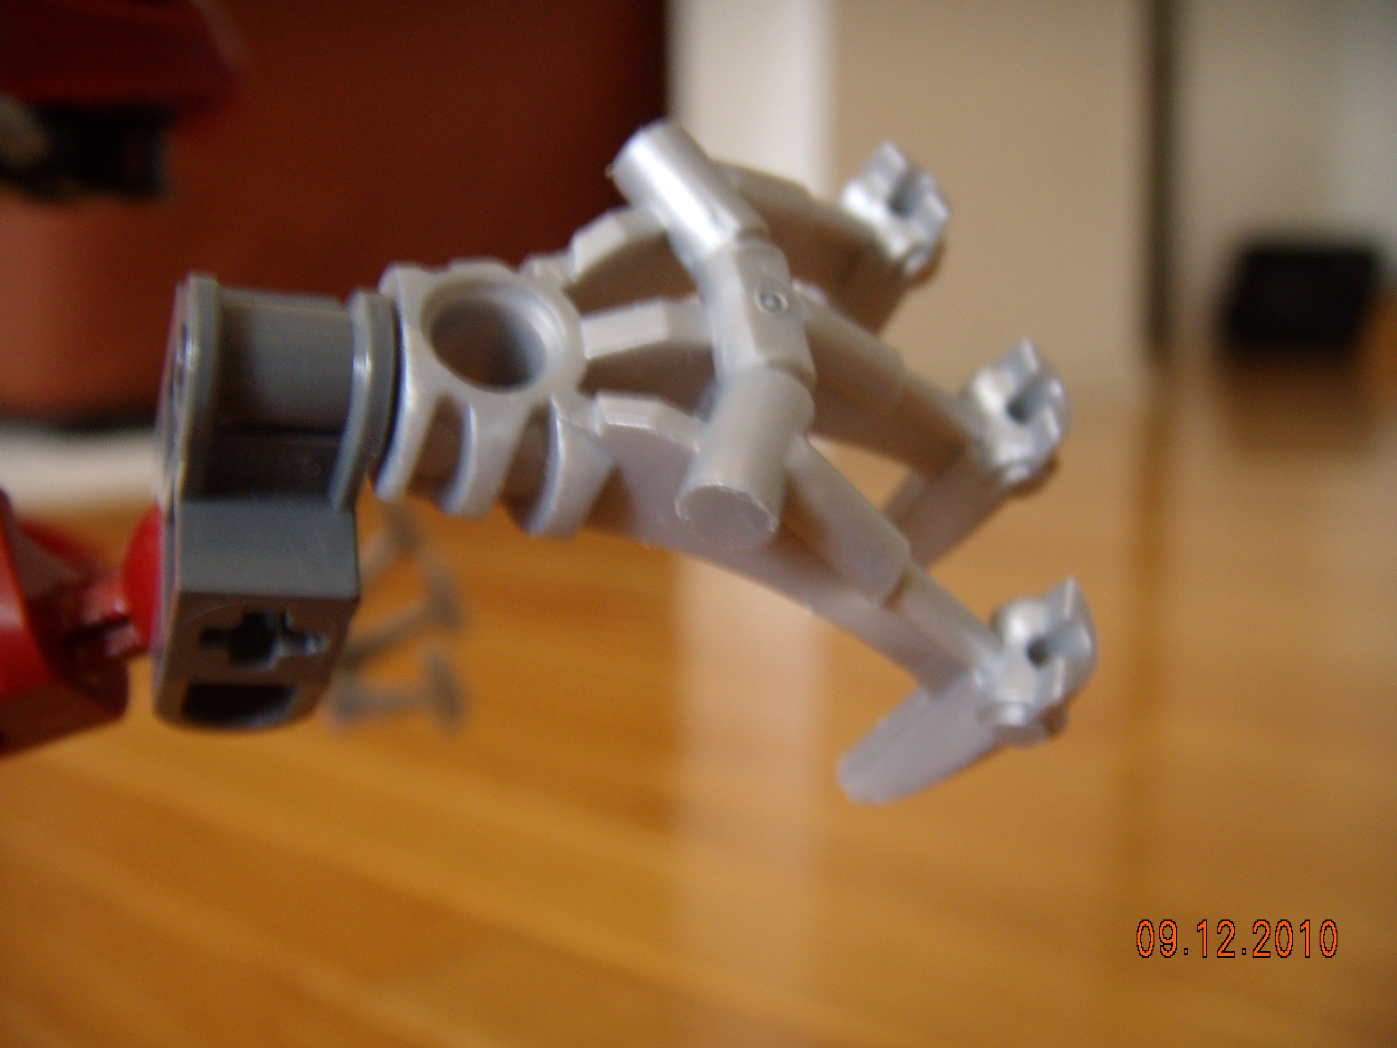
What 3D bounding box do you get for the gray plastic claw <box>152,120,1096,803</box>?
[{"bbox_3d":[-0.003,-0.004,0.070,0.041,0.031,0.022,3,-36,-21],"label":"gray plastic claw"}]

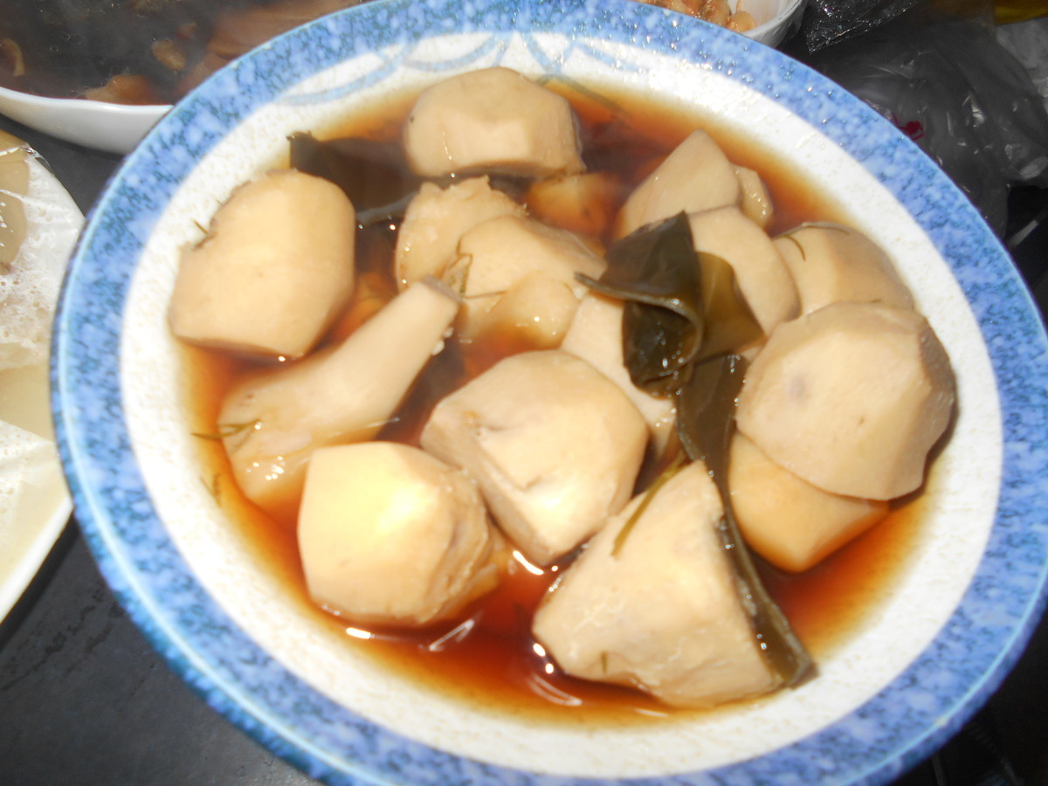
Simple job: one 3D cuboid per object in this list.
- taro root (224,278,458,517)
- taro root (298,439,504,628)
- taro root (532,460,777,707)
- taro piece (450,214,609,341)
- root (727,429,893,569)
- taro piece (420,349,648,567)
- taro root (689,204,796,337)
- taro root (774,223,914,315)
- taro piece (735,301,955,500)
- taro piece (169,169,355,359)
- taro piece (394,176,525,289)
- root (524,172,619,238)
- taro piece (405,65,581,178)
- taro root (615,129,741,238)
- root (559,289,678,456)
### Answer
[{"bbox_3d":[-0.045,0.001,0.196,0.070,0.031,0.035,-39,71,-25],"label":"taro root"},{"bbox_3d":[-0.026,0.031,0.165,0.040,0.044,0.035,3,59,-6],"label":"taro root"},{"bbox_3d":[0.030,0.043,0.175,0.049,0.039,0.049,-13,62,-14],"label":"taro root"},{"bbox_3d":[0.001,-0.032,0.223,0.039,0.032,0.043,29,60,10],"label":"taro piece"},{"bbox_3d":[0.076,0.026,0.208,0.042,0.032,0.042,-24,66,-20],"label":"root"},{"bbox_3d":[0.002,0.015,0.175,0.042,0.044,0.041,36,62,13],"label":"taro piece"},{"bbox_3d":[0.060,-0.034,0.227,0.038,0.031,0.045,-29,67,-22],"label":"taro root"},{"bbox_3d":[0.084,-0.025,0.212,0.039,0.033,0.039,34,61,12],"label":"taro root"},{"bbox_3d":[0.071,0.002,0.178,0.040,0.037,0.038,29,60,9],"label":"taro piece"},{"bbox_3d":[-0.061,-0.029,0.189,0.040,0.042,0.041,3,59,-6],"label":"taro piece"},{"bbox_3d":[-0.015,-0.037,0.212,0.041,0.035,0.039,3,59,-6],"label":"taro piece"},{"bbox_3d":[0.015,-0.064,0.257,0.035,0.030,0.036,3,59,-5],"label":"root"},{"bbox_3d":[-0.009,-0.074,0.230,0.052,0.035,0.034,3,59,-6],"label":"taro piece"},{"bbox_3d":[0.050,-0.062,0.245,0.039,0.034,0.039,-29,67,-22],"label":"taro root"},{"bbox_3d":[0.027,-0.005,0.211,0.035,0.033,0.048,-24,66,-20],"label":"root"}]

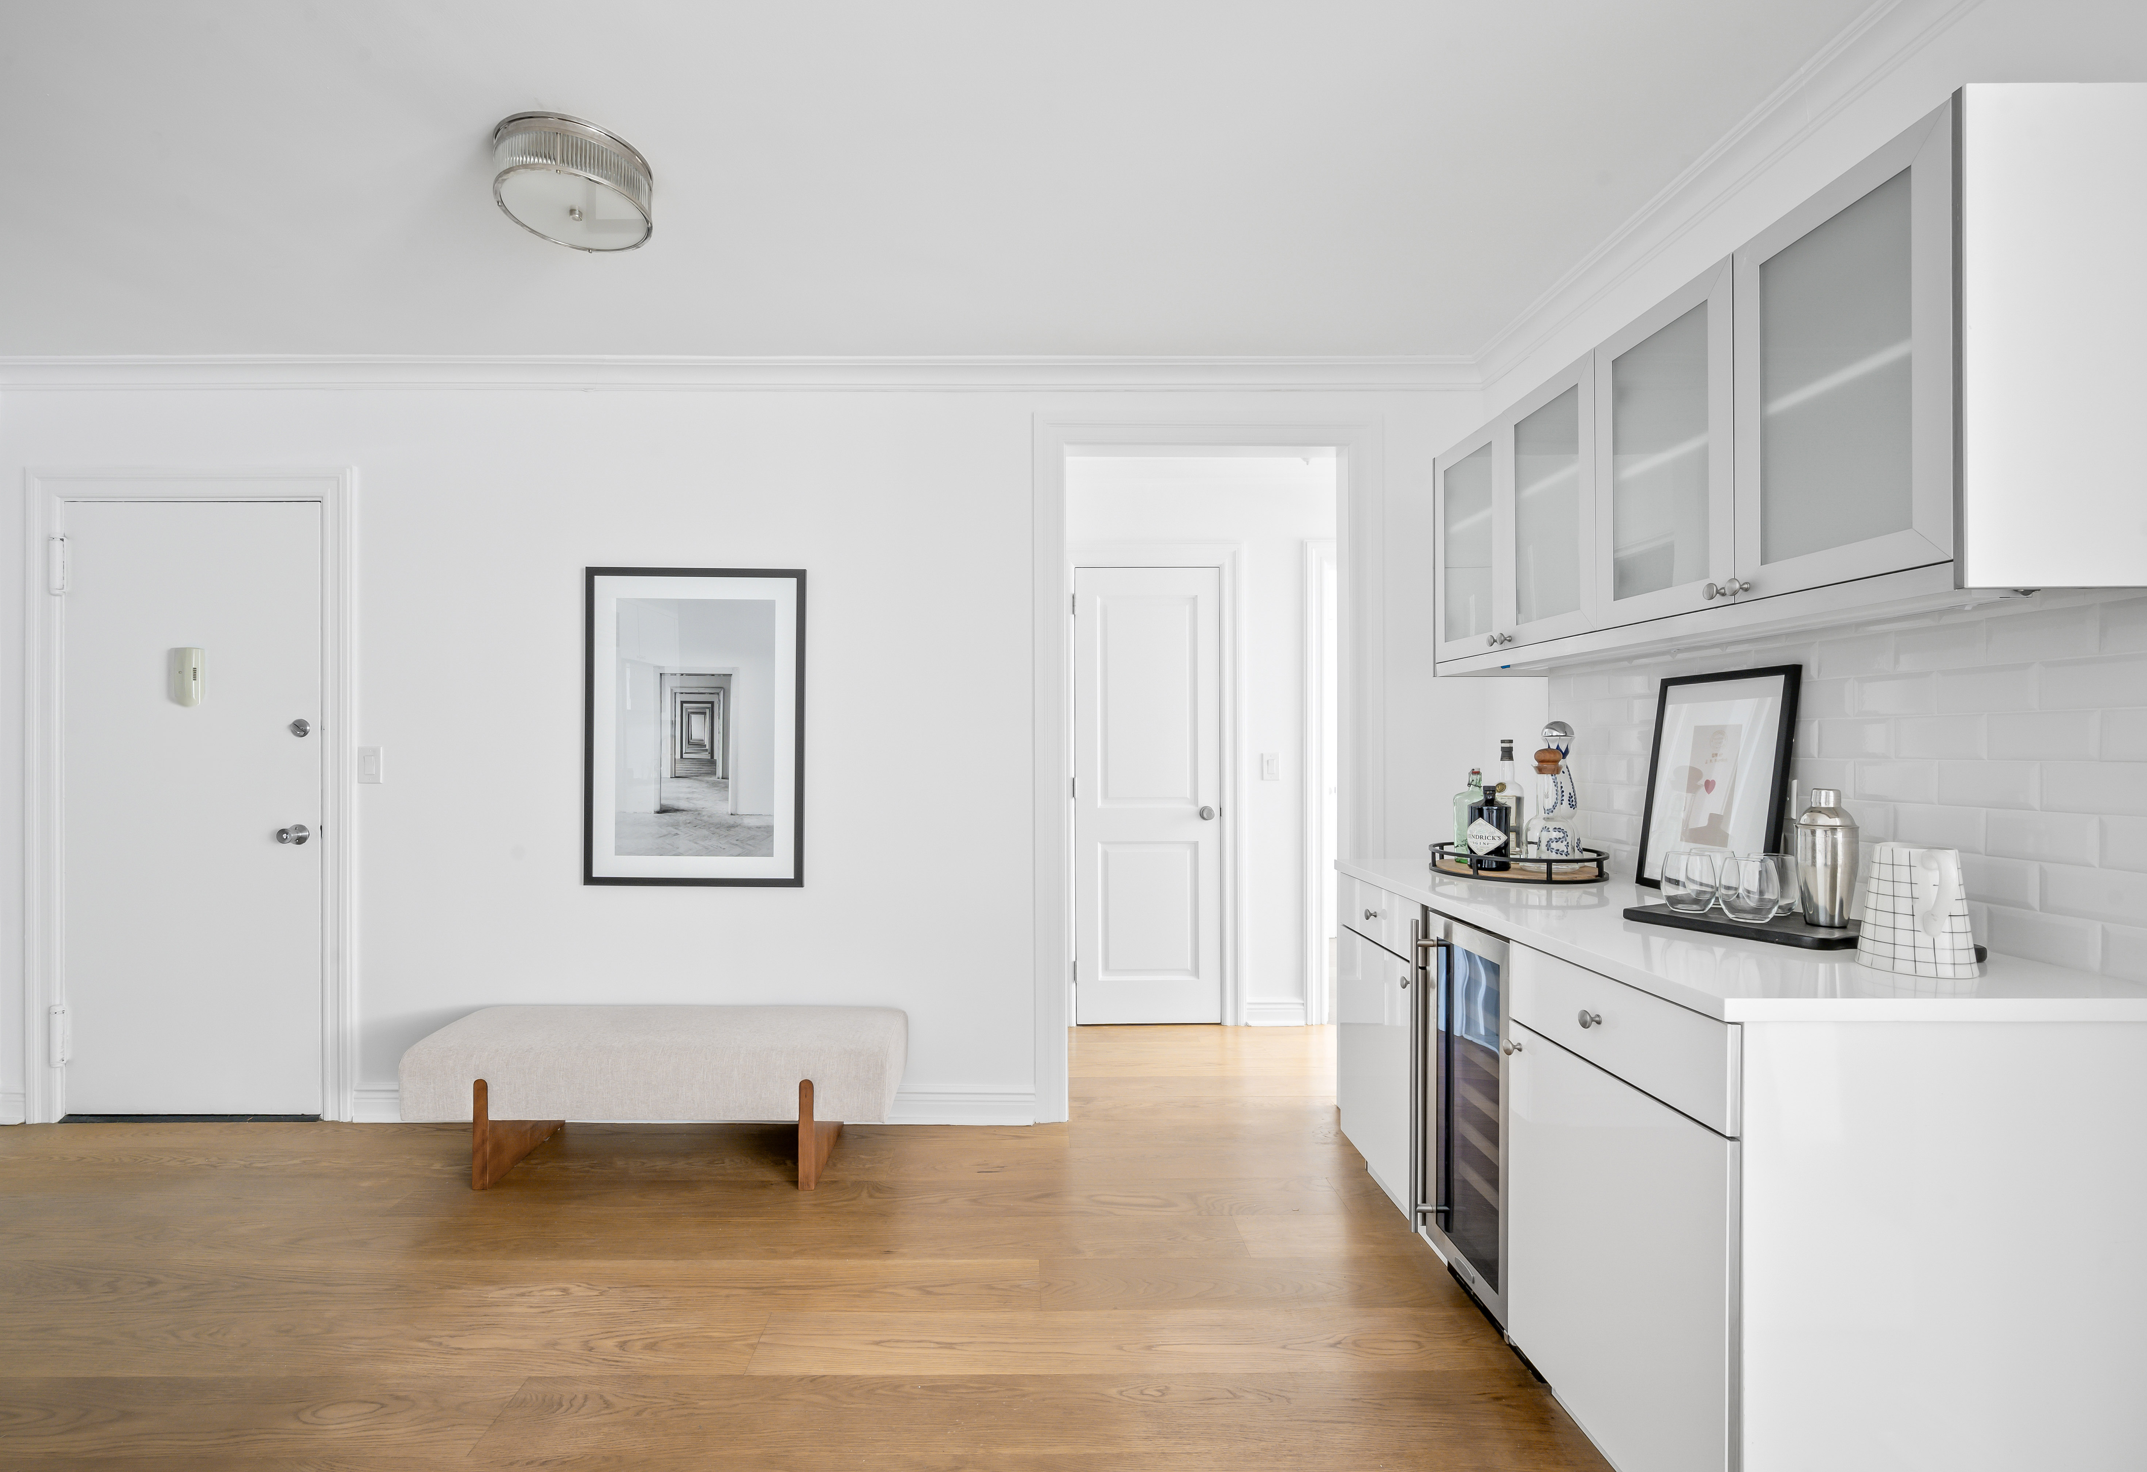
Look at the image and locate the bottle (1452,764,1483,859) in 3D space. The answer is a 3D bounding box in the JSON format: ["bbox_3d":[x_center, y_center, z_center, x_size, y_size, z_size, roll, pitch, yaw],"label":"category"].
[{"bbox_3d":[1.112,0.217,2.377,0.095,0.258,0.085,0,0,0],"label":"bottle"}]

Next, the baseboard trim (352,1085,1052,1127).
[{"bbox_3d":[-1.262,1.229,2.866,2.270,0.130,0.020,0,0,-1],"label":"baseboard trim"}]

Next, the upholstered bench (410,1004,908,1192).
[{"bbox_3d":[-1.232,1.079,2.637,1.390,0.422,0.400,0,0,-1],"label":"upholstered bench"}]

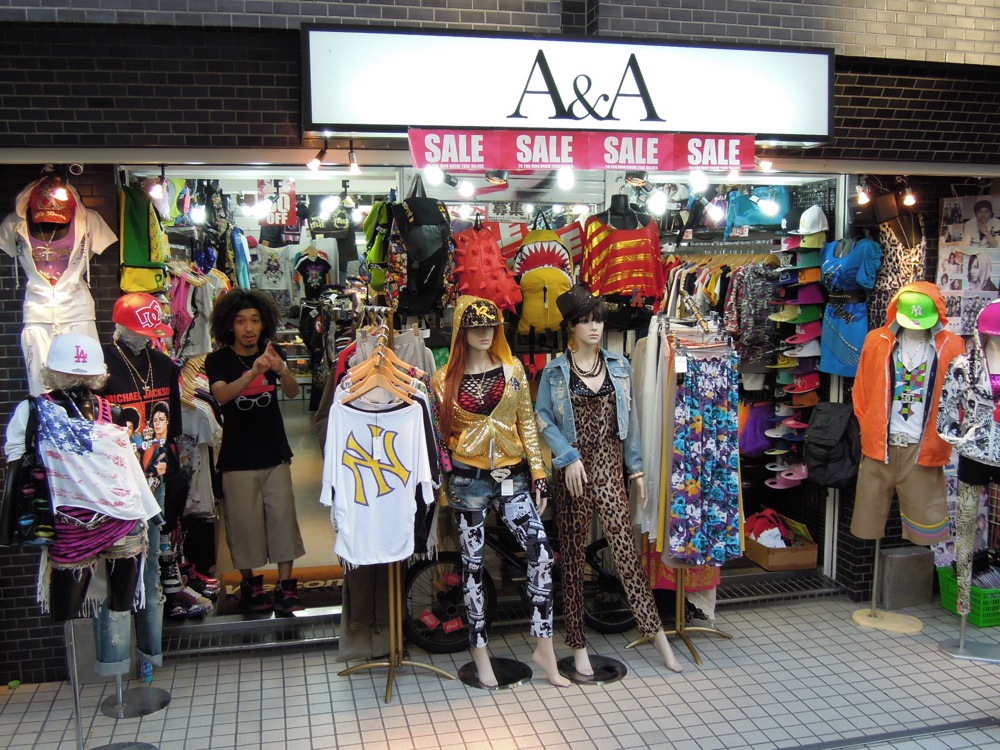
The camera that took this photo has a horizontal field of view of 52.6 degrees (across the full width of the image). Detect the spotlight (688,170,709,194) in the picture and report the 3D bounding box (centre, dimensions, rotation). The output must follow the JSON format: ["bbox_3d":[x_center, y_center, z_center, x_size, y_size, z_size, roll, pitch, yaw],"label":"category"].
[{"bbox_3d":[1.035,-1.024,5.271,0.100,0.160,0.100,-2,8,-13],"label":"spotlight"}]

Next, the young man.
[{"bbox_3d":[-1.282,0.409,5.331,0.520,1.700,0.420,-3,8,-21],"label":"young man"}]

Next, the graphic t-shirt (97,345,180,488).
[{"bbox_3d":[-1.547,0.171,4.268,0.430,0.630,0.260,-5,9,-30],"label":"graphic t-shirt"}]

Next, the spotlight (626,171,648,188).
[{"bbox_3d":[0.671,-0.974,4.901,0.103,0.115,0.103,6,-19,39],"label":"spotlight"}]

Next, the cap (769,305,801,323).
[{"bbox_3d":[1.739,-0.375,6.072,0.240,0.120,0.180,-10,11,-26],"label":"cap"}]

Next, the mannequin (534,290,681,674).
[{"bbox_3d":[0.505,0.495,4.863,0.620,1.854,0.380,-2,8,-14],"label":"mannequin"}]

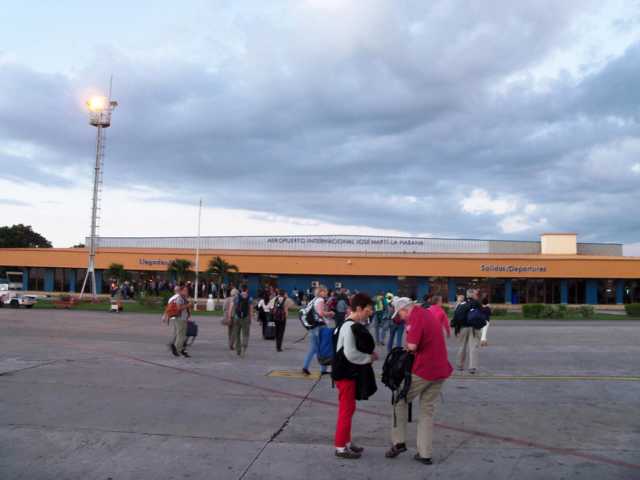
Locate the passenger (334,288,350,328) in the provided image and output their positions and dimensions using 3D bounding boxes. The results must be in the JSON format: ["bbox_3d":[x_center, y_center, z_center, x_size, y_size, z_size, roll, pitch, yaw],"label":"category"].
[{"bbox_3d":[0.685,2.302,19.140,0.500,1.730,0.400,1,-5,0],"label":"passenger"}]

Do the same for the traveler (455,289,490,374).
[{"bbox_3d":[3.172,1.877,13.461,0.660,1.750,0.520,1,-4,7],"label":"traveler"}]

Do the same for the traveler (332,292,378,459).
[{"bbox_3d":[0.346,1.354,6.582,0.460,1.630,0.500,2,-4,-6],"label":"traveler"}]

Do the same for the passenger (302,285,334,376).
[{"bbox_3d":[-0.027,1.741,12.567,0.600,1.740,0.500,3,-5,-18],"label":"passenger"}]

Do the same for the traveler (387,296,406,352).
[{"bbox_3d":[1.658,1.976,14.023,0.480,1.570,0.420,1,-4,0],"label":"traveler"}]

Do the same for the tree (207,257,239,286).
[{"bbox_3d":[-9.040,3.709,60.000,2.900,4.265,2.900,1,-4,0],"label":"tree"}]

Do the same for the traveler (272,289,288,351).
[{"bbox_3d":[-1.050,2.127,17.201,0.450,1.630,0.450,1,-4,3],"label":"traveler"}]

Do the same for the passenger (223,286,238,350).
[{"bbox_3d":[-2.380,2.099,17.231,0.480,1.670,0.360,2,-5,-3],"label":"passenger"}]

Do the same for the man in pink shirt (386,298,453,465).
[{"bbox_3d":[1.015,1.380,6.600,0.640,1.610,0.520,0,-4,15],"label":"man in pink shirt"}]

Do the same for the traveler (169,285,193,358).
[{"bbox_3d":[-3.368,1.918,15.627,0.520,1.720,0.520,2,-5,-6],"label":"traveler"}]

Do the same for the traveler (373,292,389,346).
[{"bbox_3d":[1.907,2.448,20.242,0.500,1.680,0.380,1,-5,6],"label":"traveler"}]

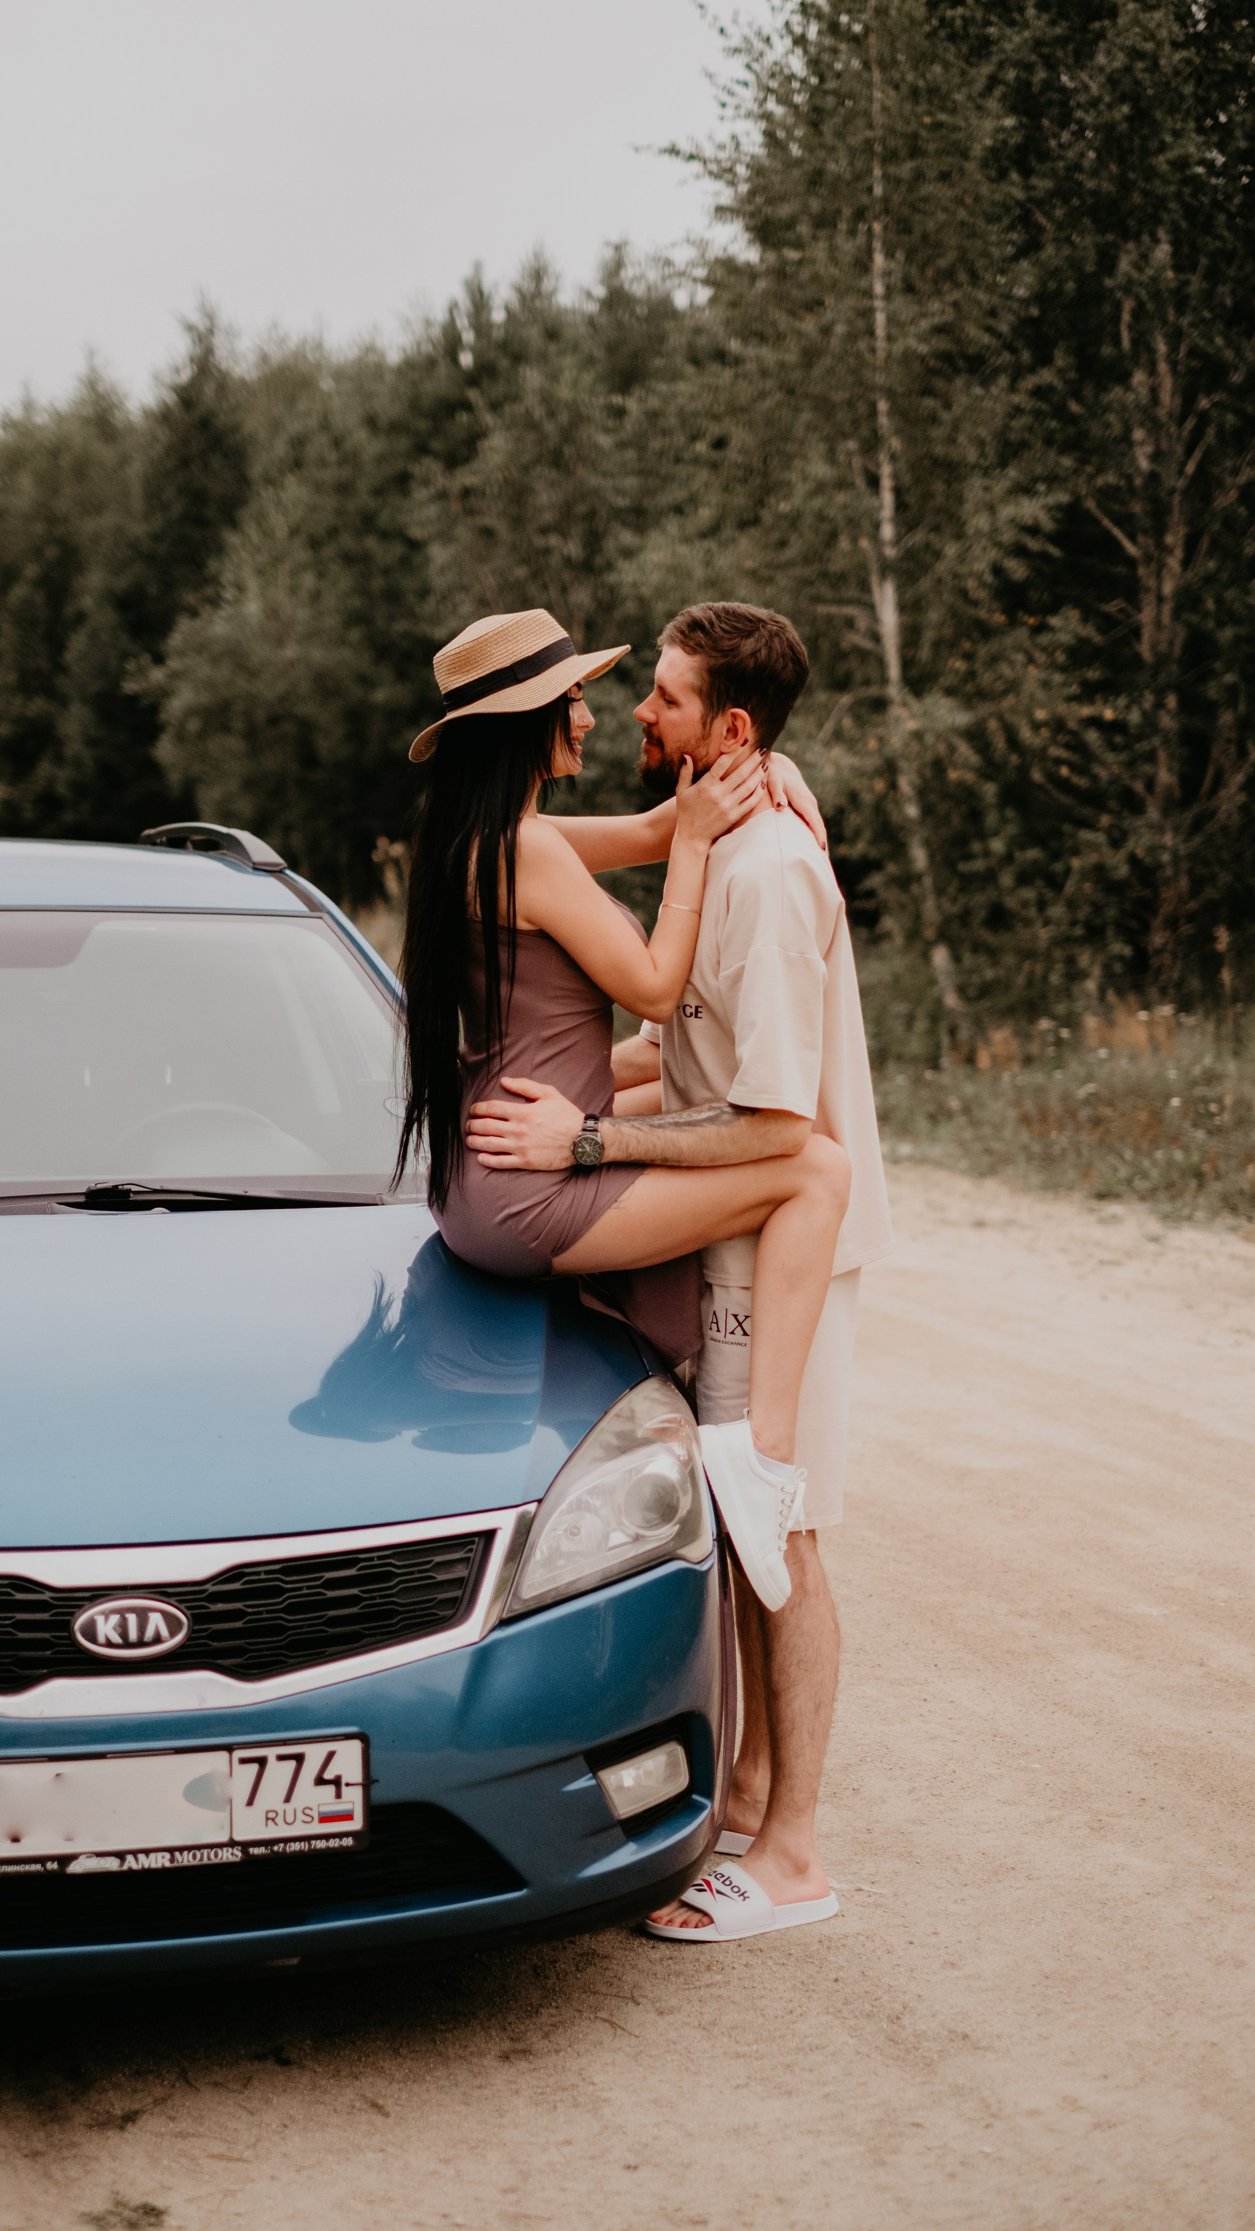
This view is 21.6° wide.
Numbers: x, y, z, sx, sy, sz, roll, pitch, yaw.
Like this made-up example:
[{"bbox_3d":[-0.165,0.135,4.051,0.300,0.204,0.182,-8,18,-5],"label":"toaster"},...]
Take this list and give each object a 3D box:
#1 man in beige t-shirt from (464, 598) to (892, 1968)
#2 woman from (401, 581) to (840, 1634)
[{"bbox_3d":[0.055,0.190,4.520,0.600,1.790,0.540,-2,6,-20],"label":"man in beige t-shirt"},{"bbox_3d":[-0.010,-0.010,4.480,0.620,1.330,0.560,-2,6,-17],"label":"woman"}]

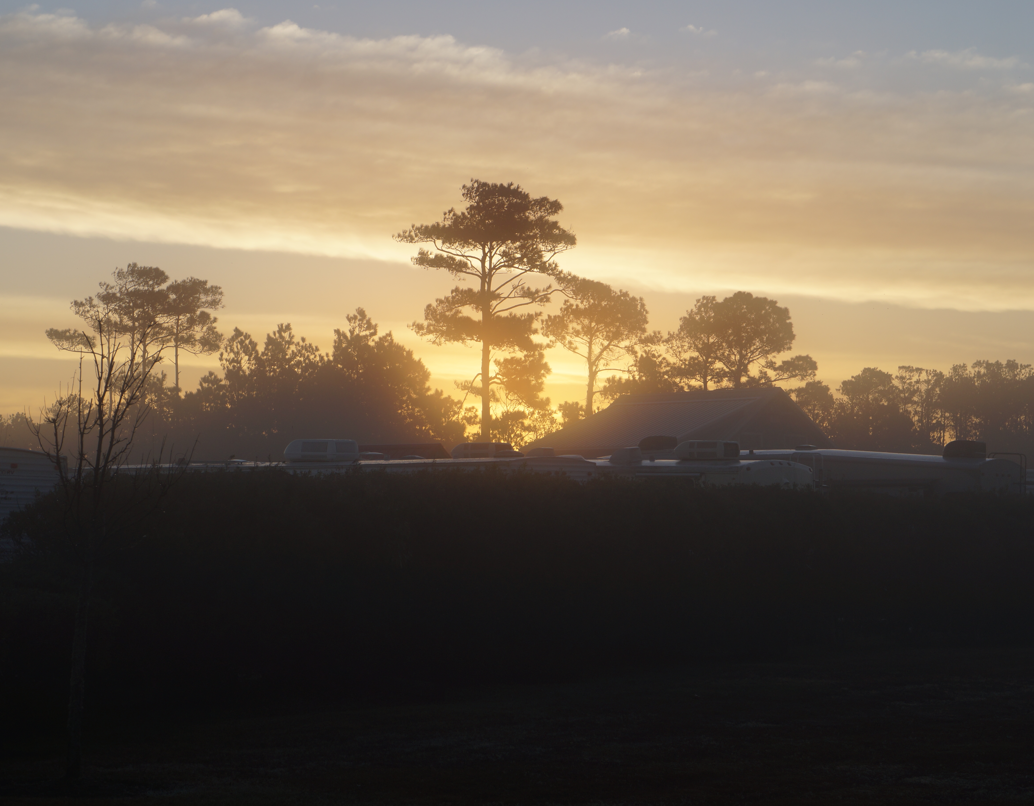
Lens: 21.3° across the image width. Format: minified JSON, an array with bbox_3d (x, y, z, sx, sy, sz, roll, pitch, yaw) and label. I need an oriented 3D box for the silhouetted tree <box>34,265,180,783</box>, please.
[{"bbox_3d":[-3.488,1.060,23.500,1.300,4.300,1.250,0,-1,0],"label":"silhouetted tree"}]

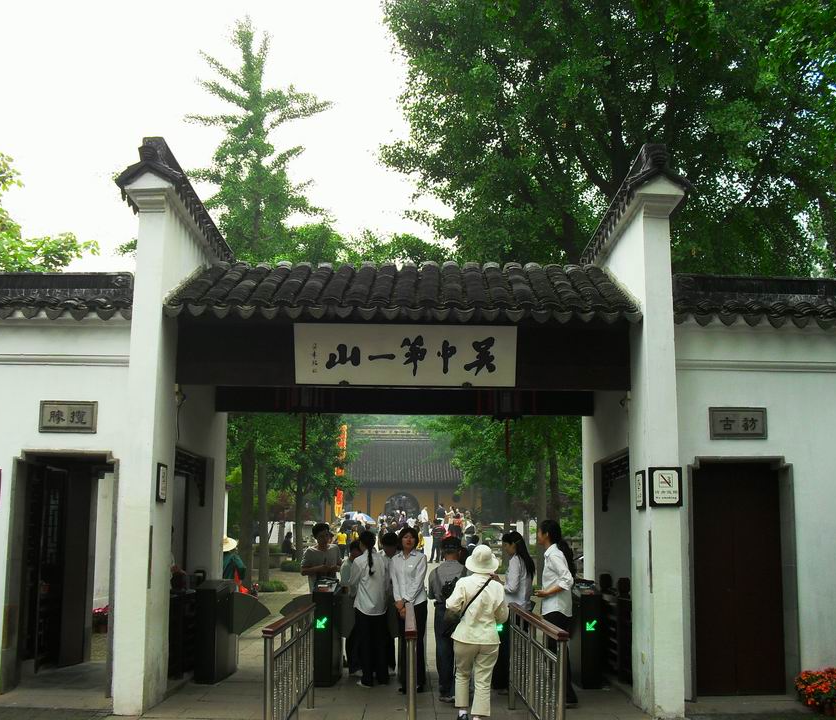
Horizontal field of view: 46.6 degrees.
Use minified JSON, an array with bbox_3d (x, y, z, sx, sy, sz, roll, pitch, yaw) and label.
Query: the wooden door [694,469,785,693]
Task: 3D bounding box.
[{"bbox_3d":[3.229,2.194,9.806,0.950,2.310,0.080,1,-9,0],"label":"wooden door"}]

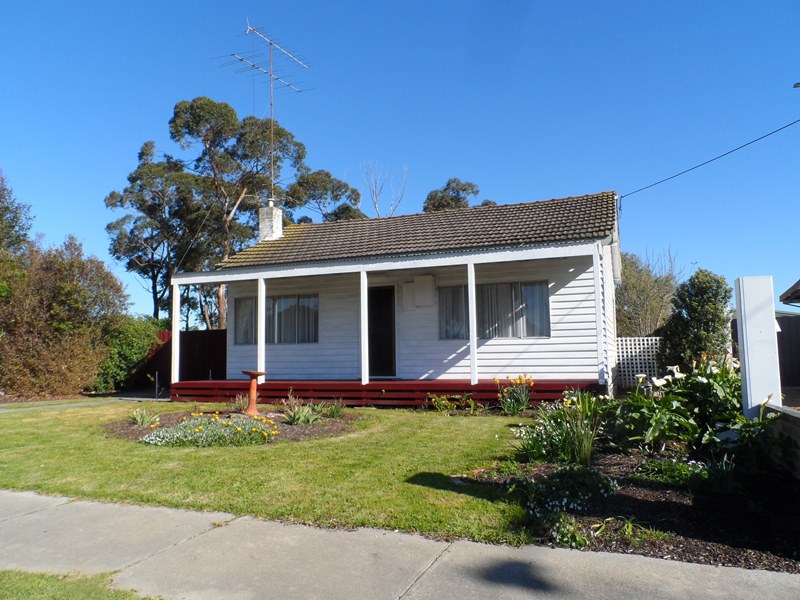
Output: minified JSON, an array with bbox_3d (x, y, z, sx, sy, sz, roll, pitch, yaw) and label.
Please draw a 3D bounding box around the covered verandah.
[{"bbox_3d":[-0.610,0.640,11.795,9.450,3.030,1.900,-3,-6,22],"label":"covered verandah"}]

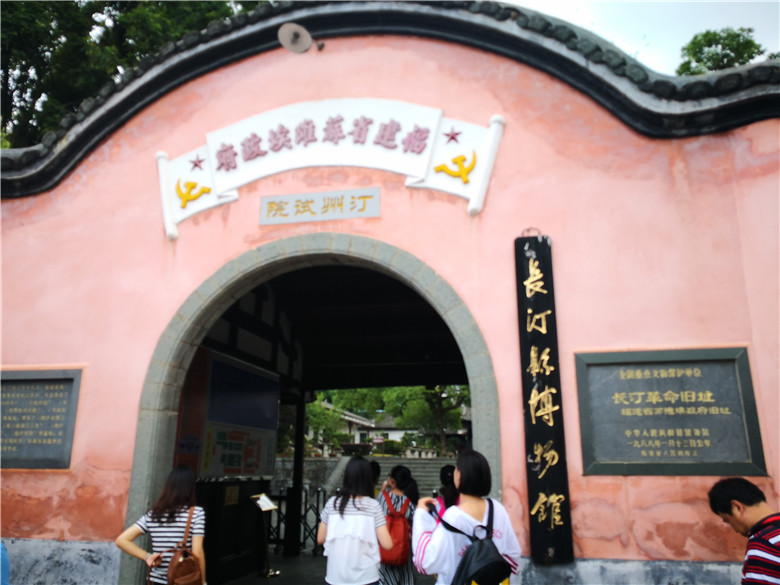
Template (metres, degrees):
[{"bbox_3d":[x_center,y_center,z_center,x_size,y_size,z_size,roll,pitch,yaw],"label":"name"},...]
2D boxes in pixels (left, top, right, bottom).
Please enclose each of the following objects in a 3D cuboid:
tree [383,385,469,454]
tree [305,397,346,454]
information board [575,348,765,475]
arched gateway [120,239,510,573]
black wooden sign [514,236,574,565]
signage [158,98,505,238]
[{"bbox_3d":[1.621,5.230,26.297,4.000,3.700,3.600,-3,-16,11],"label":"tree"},{"bbox_3d":[-2.839,5.551,25.585,2.100,2.500,1.900,-3,-16,11],"label":"tree"},{"bbox_3d":[2.071,0.892,4.573,1.245,0.923,0.070,-3,-16,11],"label":"information board"},{"bbox_3d":[-0.681,1.214,5.250,3.190,3.570,0.360,-3,-16,11],"label":"arched gateway"},{"bbox_3d":[1.204,0.766,4.796,0.297,2.510,0.070,-3,-16,11],"label":"black wooden sign"},{"bbox_3d":[-0.663,-1.203,5.721,3.468,1.329,0.100,-3,-16,11],"label":"signage"}]

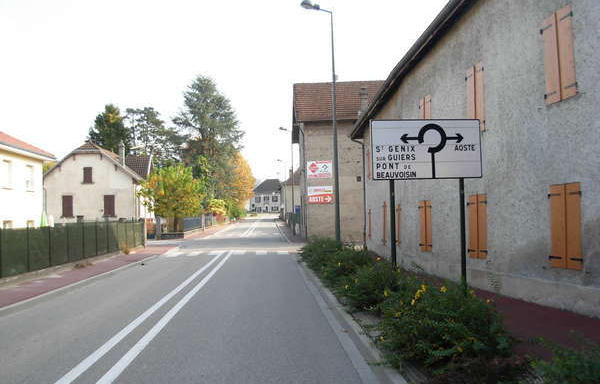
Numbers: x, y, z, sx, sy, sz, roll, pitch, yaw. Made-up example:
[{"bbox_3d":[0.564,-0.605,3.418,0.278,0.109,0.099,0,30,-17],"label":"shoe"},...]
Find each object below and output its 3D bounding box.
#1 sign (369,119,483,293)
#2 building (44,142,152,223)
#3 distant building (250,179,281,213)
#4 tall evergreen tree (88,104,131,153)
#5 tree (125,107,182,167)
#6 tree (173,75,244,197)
[{"bbox_3d":[2.195,0.330,11.163,1.918,3.116,0.120,-1,-2,-8],"label":"sign"},{"bbox_3d":[-17.341,0.008,56.583,8.400,7.773,9.500,-1,-2,-3],"label":"building"},{"bbox_3d":[-8.593,1.409,180.178,10.500,9.398,9.500,-2,-2,11],"label":"distant building"},{"bbox_3d":[-22.349,-2.822,78.213,6.000,14.980,6.000,-1,-2,-3],"label":"tall evergreen tree"},{"bbox_3d":[-19.463,-3.072,88.232,7.600,16.042,7.600,-1,-2,-3],"label":"tree"},{"bbox_3d":[-12.580,-5.633,92.320,10.200,21.117,10.200,-1,-2,-3],"label":"tree"}]

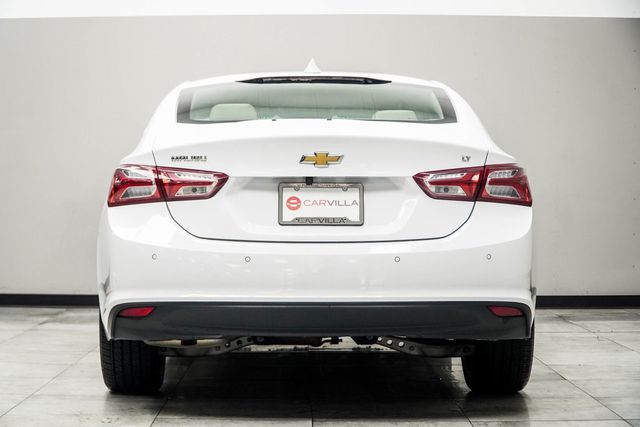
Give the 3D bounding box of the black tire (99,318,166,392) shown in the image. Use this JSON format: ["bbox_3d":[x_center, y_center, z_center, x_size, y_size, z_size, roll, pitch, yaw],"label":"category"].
[{"bbox_3d":[-0.813,0.468,5.538,0.238,0.675,0.676,0,1,-1],"label":"black tire"}]

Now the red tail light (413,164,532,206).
[{"bbox_3d":[0.581,-0.110,4.731,0.490,0.165,0.360,0,1,-1],"label":"red tail light"}]

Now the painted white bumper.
[{"bbox_3d":[-0.001,0.234,4.798,1.820,0.555,0.710,0,1,-1],"label":"painted white bumper"}]

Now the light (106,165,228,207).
[{"bbox_3d":[-0.579,-0.110,4.704,0.490,0.165,0.360,0,1,-1],"label":"light"}]

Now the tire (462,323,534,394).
[{"bbox_3d":[0.777,0.468,5.574,0.238,0.675,0.676,0,1,-1],"label":"tire"}]

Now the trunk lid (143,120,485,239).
[{"bbox_3d":[0.001,-0.122,4.718,1.270,0.450,0.500,0,1,-1],"label":"trunk lid"}]

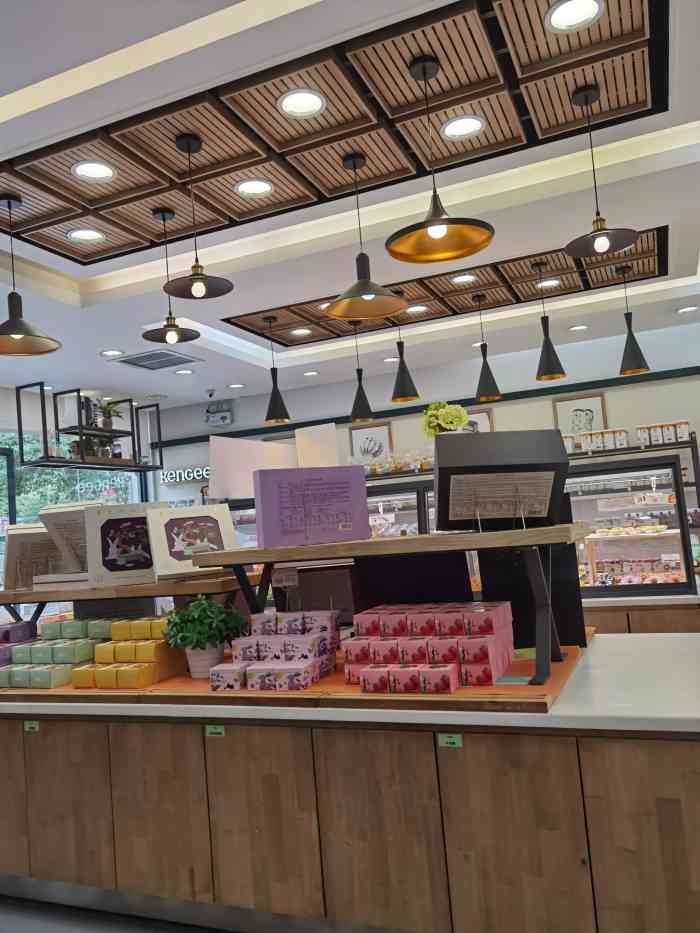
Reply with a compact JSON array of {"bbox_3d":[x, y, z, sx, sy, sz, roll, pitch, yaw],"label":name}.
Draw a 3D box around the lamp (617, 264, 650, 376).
[{"bbox_3d":[1.848,-0.975,4.812,0.184,0.707,0.184,-6,-5,22],"label":"lamp"}]

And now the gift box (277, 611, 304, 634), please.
[{"bbox_3d":[-0.223,0.668,3.128,0.124,0.084,0.131,-7,-6,22],"label":"gift box"}]

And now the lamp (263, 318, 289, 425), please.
[{"bbox_3d":[-0.579,-0.741,5.519,0.182,0.820,0.182,-4,-4,0],"label":"lamp"}]

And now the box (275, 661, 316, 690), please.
[{"bbox_3d":[-0.183,0.721,2.503,0.105,0.071,0.105,-7,-6,22],"label":"box"}]

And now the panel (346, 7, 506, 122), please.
[{"bbox_3d":[0.277,-1.430,2.584,0.447,0.050,0.447,-6,-5,22],"label":"panel"}]

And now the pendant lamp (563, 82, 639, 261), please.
[{"bbox_3d":[0.913,-1.102,2.710,0.255,0.631,0.255,-6,-5,22],"label":"pendant lamp"}]

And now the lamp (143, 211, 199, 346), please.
[{"bbox_3d":[-0.820,-0.854,3.266,0.260,0.618,0.260,-7,-6,22],"label":"lamp"}]

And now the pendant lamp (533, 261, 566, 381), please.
[{"bbox_3d":[1.169,-0.875,4.341,0.182,0.707,0.182,-7,-6,22],"label":"pendant lamp"}]

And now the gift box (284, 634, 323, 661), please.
[{"bbox_3d":[-0.172,0.718,2.867,0.125,0.076,0.123,-6,-5,22],"label":"gift box"}]

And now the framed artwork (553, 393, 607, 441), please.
[{"bbox_3d":[1.922,-0.374,6.049,0.405,0.420,0.030,-7,-6,22],"label":"framed artwork"}]

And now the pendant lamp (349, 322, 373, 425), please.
[{"bbox_3d":[0.071,-0.686,5.242,0.175,0.734,0.175,-4,-5,0],"label":"pendant lamp"}]

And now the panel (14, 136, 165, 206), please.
[{"bbox_3d":[-1.108,-1.278,3.156,0.447,0.050,0.447,-6,-5,22],"label":"panel"}]

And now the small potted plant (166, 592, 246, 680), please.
[{"bbox_3d":[-0.617,0.715,3.082,0.315,0.342,0.296,-6,-5,22],"label":"small potted plant"}]

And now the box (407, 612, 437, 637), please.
[{"bbox_3d":[0.268,0.546,2.543,0.099,0.071,0.105,-7,-6,22],"label":"box"}]

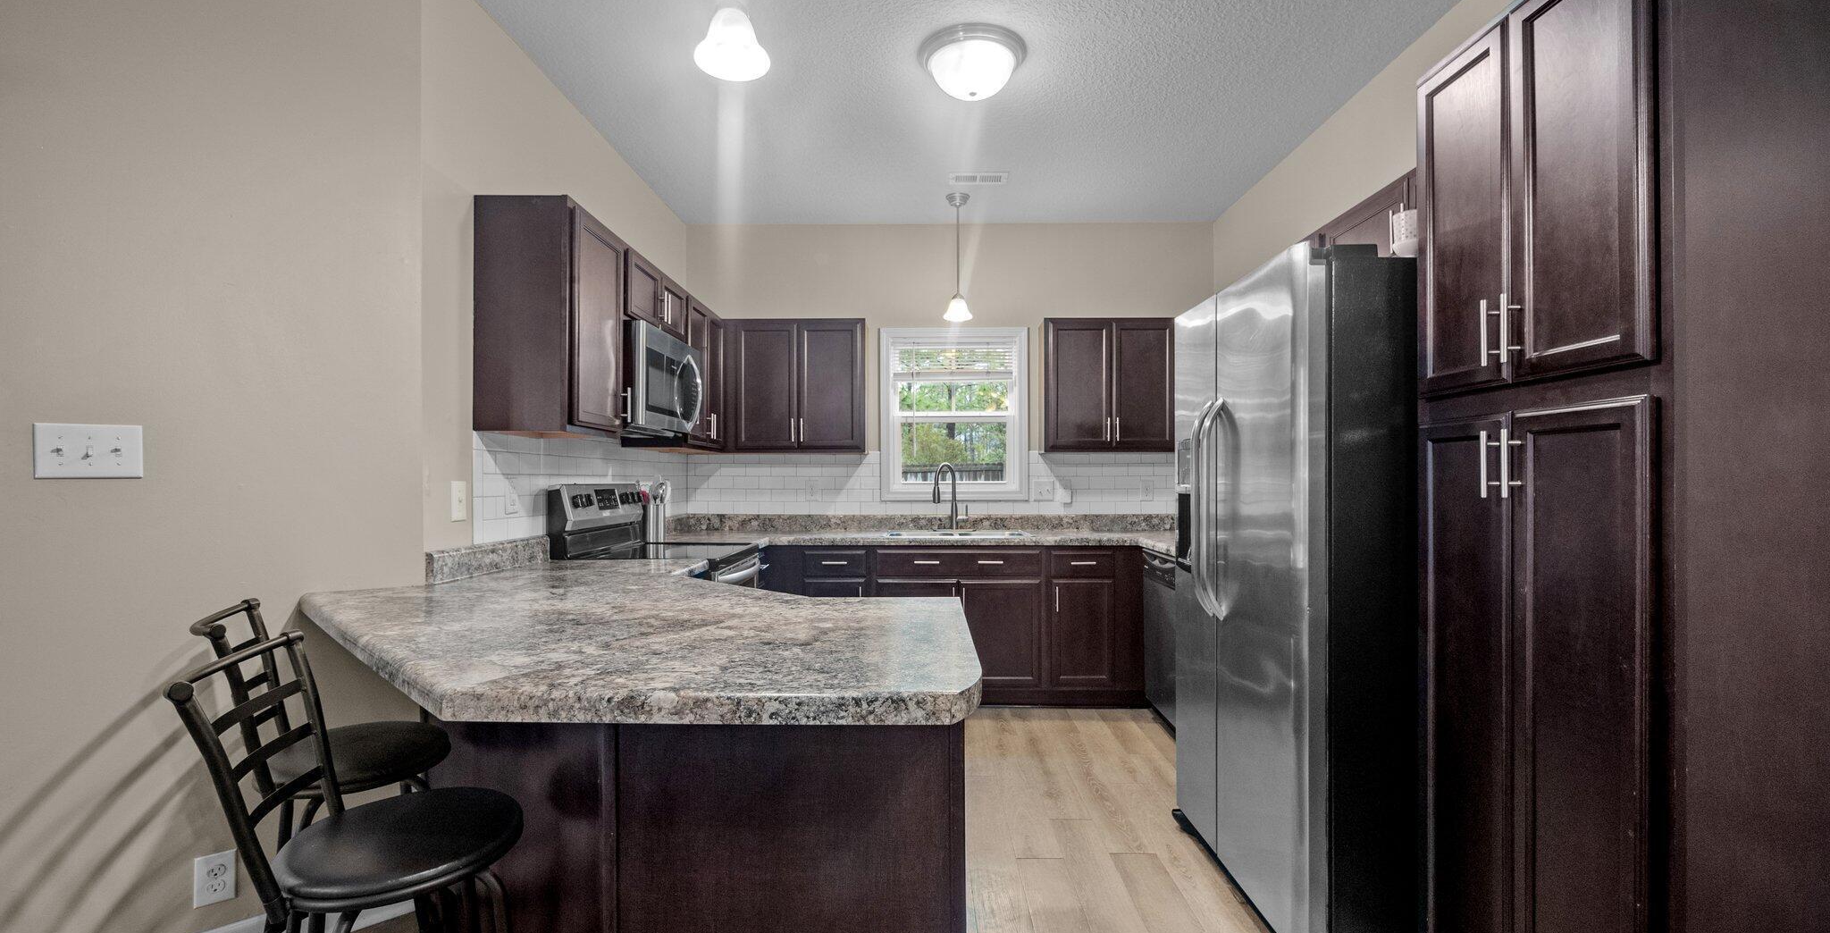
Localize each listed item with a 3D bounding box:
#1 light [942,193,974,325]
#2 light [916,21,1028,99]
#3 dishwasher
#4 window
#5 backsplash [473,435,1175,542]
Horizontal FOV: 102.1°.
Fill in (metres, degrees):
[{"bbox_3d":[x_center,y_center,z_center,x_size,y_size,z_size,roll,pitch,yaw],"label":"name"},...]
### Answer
[{"bbox_3d":[0.239,-1.148,4.066,0.162,0.672,0.162,0,-1,1],"label":"light"},{"bbox_3d":[0.209,-1.432,2.700,0.395,0.146,0.395,0,-1,1],"label":"light"},{"bbox_3d":[1.466,0.827,3.448,0.615,0.818,0.605,0,-1,1],"label":"dishwasher"},{"bbox_3d":[0.232,-0.316,4.503,0.892,1.046,0.090,0,-1,1],"label":"window"},{"bbox_3d":[0.181,0.086,3.405,3.156,0.382,2.145,0,-1,1],"label":"backsplash"}]

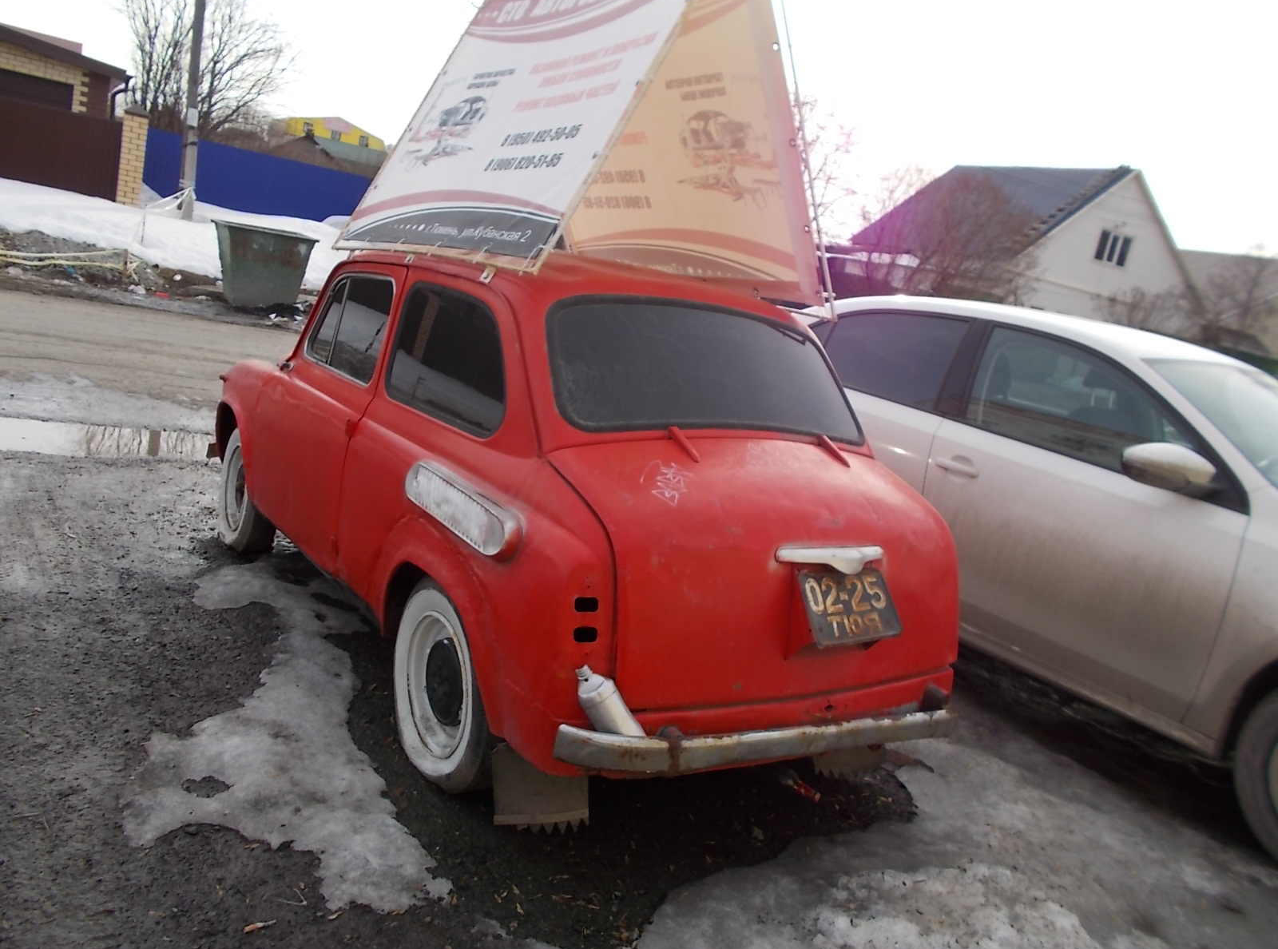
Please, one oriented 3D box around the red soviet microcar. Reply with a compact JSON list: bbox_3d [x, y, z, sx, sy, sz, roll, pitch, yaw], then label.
[{"bbox_3d":[-0.477,-0.093,3.477,1.400,1.430,3.320,2,12,-37],"label":"red soviet microcar"}]

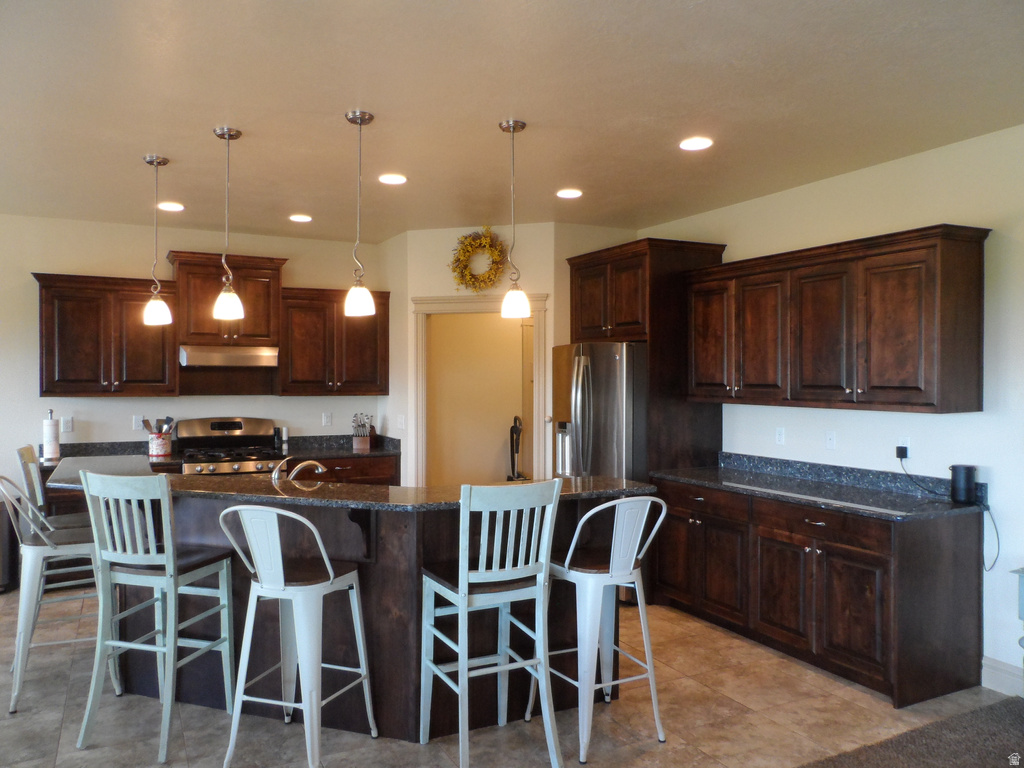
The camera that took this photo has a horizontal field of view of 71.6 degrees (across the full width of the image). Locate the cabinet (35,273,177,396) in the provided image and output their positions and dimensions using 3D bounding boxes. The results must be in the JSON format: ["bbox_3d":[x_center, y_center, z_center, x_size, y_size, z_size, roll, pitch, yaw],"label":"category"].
[{"bbox_3d":[-3.007,-0.336,5.285,0.900,0.873,0.370,-1,1,-28],"label":"cabinet"}]

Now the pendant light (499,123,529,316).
[{"bbox_3d":[0.006,-0.792,3.481,0.142,0.947,0.142,0,1,0],"label":"pendant light"}]

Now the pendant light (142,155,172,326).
[{"bbox_3d":[-1.925,-0.773,3.856,0.152,0.899,0.152,-1,1,-28],"label":"pendant light"}]

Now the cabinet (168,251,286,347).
[{"bbox_3d":[-2.263,-0.635,5.644,0.845,0.700,0.420,-1,1,-28],"label":"cabinet"}]

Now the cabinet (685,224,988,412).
[{"bbox_3d":[1.756,-0.312,4.168,0.385,0.885,1.781,-1,1,-28],"label":"cabinet"}]

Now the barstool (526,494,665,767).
[{"bbox_3d":[0.373,1.000,3.136,0.440,1.070,0.460,0,1,-29],"label":"barstool"}]

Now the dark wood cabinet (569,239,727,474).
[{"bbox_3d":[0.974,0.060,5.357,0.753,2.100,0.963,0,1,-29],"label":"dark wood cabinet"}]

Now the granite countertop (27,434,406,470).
[{"bbox_3d":[-2.270,0.548,5.811,2.680,0.155,0.665,0,1,-25],"label":"granite countertop"}]

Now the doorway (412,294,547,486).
[{"bbox_3d":[-0.260,0.383,5.732,1.141,2.165,0.150,0,1,17],"label":"doorway"}]

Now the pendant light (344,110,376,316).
[{"bbox_3d":[-0.721,-0.792,3.367,0.142,0.950,0.142,0,1,-29],"label":"pendant light"}]

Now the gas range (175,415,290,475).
[{"bbox_3d":[-2.281,0.905,5.802,0.765,1.190,0.680,0,1,-25],"label":"gas range"}]

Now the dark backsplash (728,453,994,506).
[{"bbox_3d":[1.951,0.556,4.359,0.035,0.116,1.787,0,1,-29],"label":"dark backsplash"}]

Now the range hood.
[{"bbox_3d":[-2.237,-0.209,5.624,0.735,0.157,0.490,-1,1,-28],"label":"range hood"}]

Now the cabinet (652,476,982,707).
[{"bbox_3d":[1.634,1.044,4.143,0.645,0.885,1.746,-1,1,-28],"label":"cabinet"}]

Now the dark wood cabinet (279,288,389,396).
[{"bbox_3d":[-1.522,-0.349,6.066,0.905,0.873,0.370,-1,1,-28],"label":"dark wood cabinet"}]

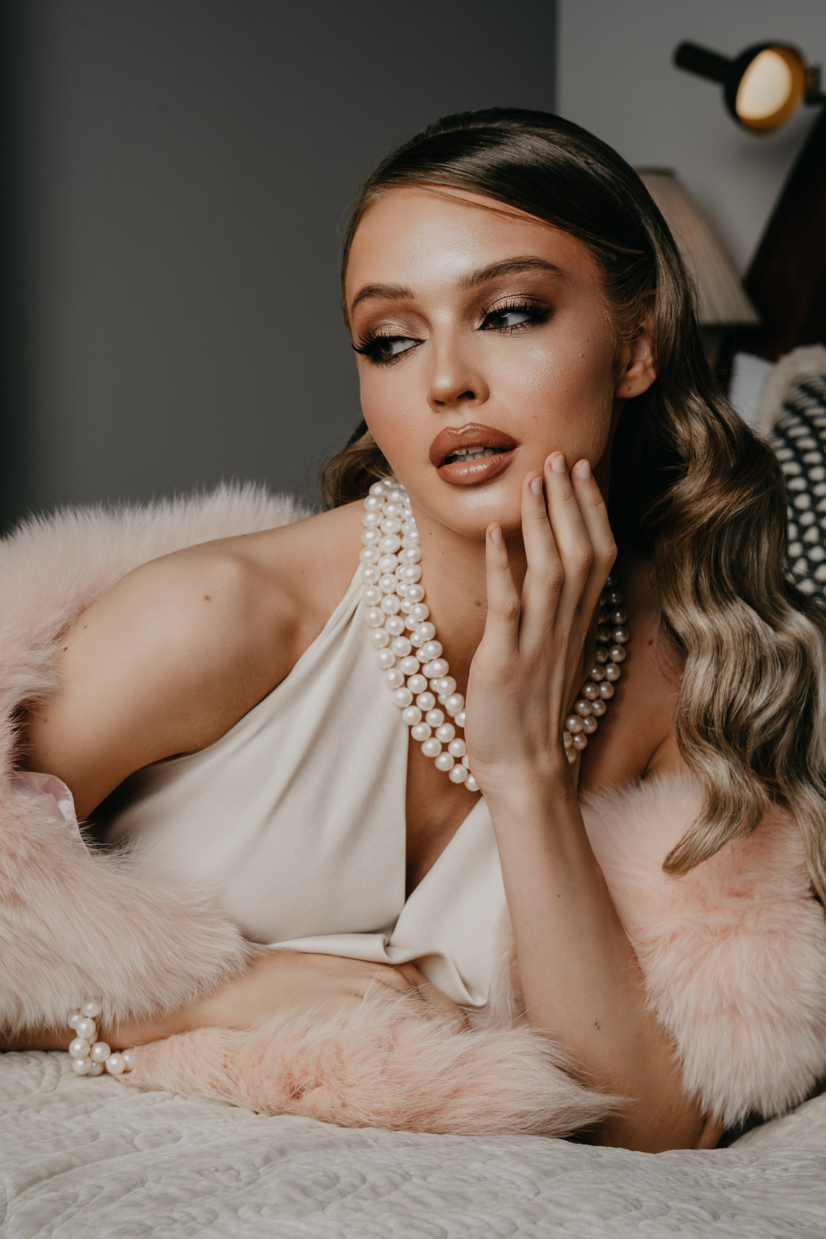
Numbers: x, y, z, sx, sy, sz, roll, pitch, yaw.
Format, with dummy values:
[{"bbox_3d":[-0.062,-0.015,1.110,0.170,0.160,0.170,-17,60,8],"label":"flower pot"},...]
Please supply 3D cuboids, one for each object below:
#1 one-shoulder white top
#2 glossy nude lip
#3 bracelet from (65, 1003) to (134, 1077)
[{"bbox_3d":[-0.049,0.095,1.340,0.260,0.240,0.190,6,17,-9],"label":"one-shoulder white top"},{"bbox_3d":[0.031,-0.084,1.225,0.048,0.029,0.020,-16,-9,23],"label":"glossy nude lip"},{"bbox_3d":[-0.157,0.210,1.220,0.043,0.046,0.058,0,5,0],"label":"bracelet"}]

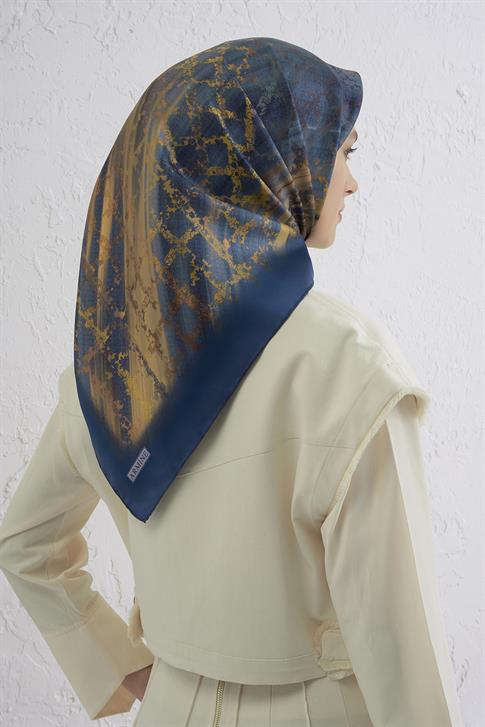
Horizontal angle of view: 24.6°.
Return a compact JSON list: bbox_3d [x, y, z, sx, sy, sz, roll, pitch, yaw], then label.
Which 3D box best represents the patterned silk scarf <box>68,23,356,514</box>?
[{"bbox_3d":[-0.024,-0.100,1.220,0.340,0.530,0.270,0,0,-28],"label":"patterned silk scarf"}]

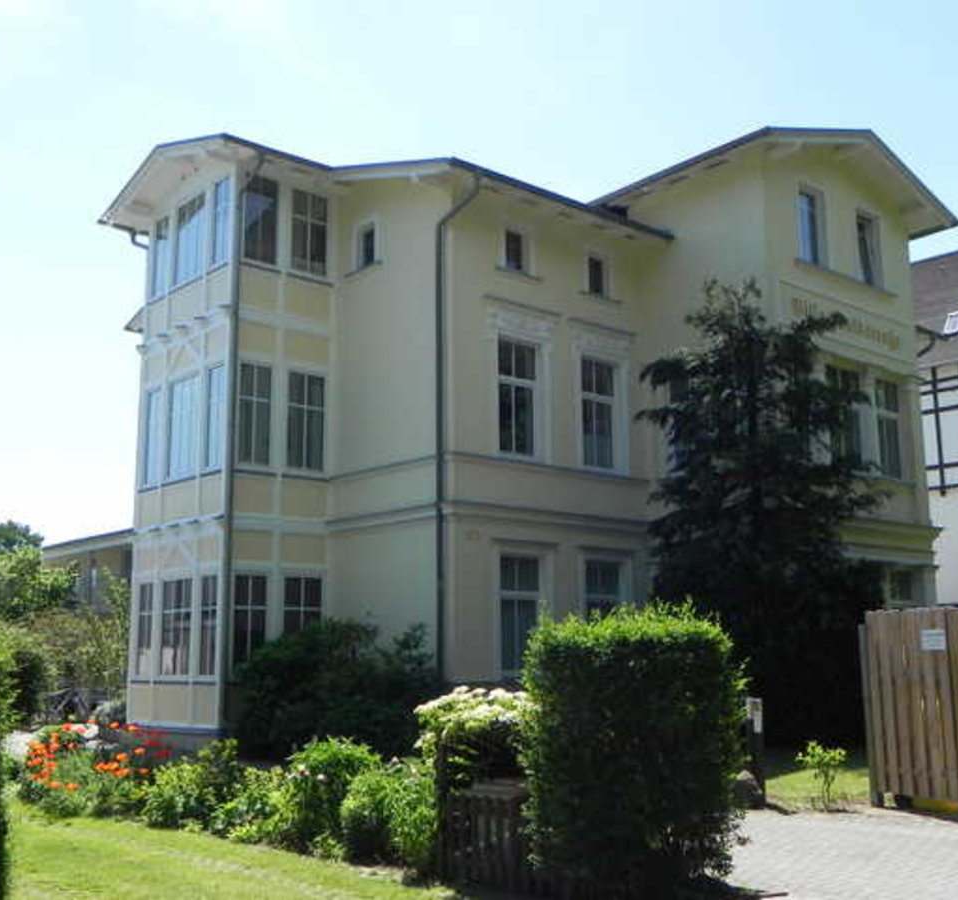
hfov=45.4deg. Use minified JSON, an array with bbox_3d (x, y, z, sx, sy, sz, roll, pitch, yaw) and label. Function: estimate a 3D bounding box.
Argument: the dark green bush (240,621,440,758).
[{"bbox_3d":[-2.319,3.844,18.301,1.793,2.168,3.169,8,-13,-41],"label":"dark green bush"}]

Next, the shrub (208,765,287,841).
[{"bbox_3d":[-2.140,3.229,10.618,0.739,0.601,0.600,1,-11,-11],"label":"shrub"}]

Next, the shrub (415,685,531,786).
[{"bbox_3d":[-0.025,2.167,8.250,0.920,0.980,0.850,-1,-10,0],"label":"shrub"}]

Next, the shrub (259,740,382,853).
[{"bbox_3d":[-1.391,2.956,9.975,1.090,0.892,0.850,1,-10,-8],"label":"shrub"}]

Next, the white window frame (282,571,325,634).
[{"bbox_3d":[-2.963,2.878,19.218,0.853,1.664,0.104,8,-13,-40],"label":"white window frame"}]

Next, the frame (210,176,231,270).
[{"bbox_3d":[-4.513,-3.933,19.989,0.104,1.539,0.645,8,-13,-40],"label":"frame"}]

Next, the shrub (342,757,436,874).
[{"bbox_3d":[-0.695,2.821,8.895,0.777,0.778,0.738,0,-10,-4],"label":"shrub"}]

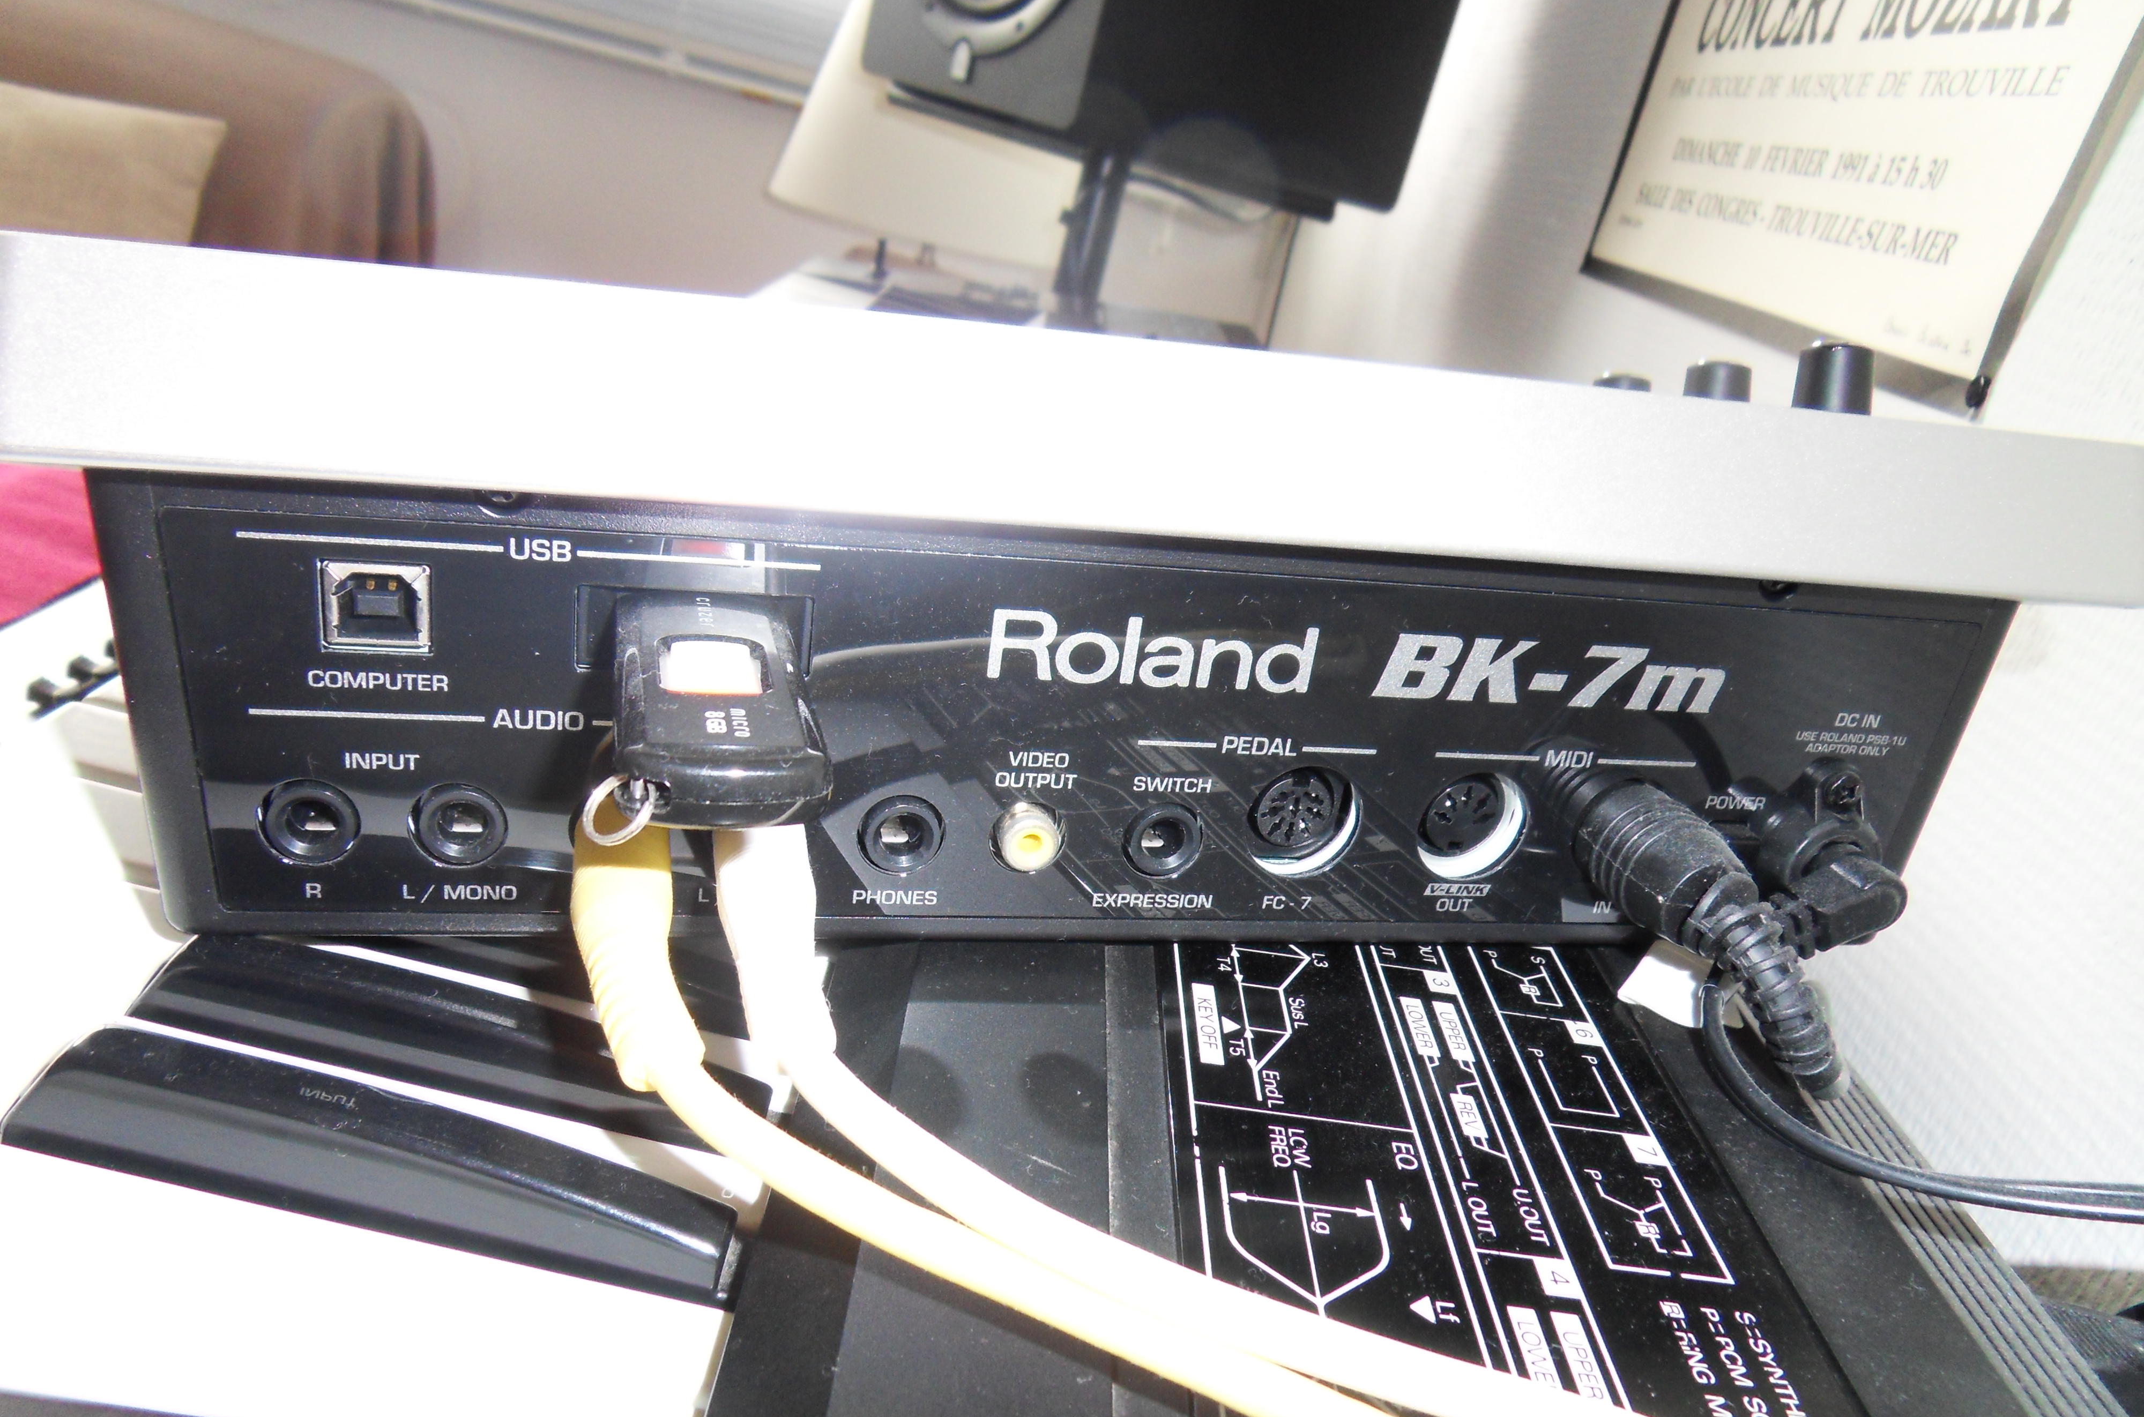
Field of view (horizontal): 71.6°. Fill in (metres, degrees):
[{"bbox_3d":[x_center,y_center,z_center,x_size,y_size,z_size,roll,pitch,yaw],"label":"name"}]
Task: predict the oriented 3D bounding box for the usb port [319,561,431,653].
[{"bbox_3d":[-0.087,-0.014,0.188,0.012,0.011,0.010,2,20,-13],"label":"usb port"}]

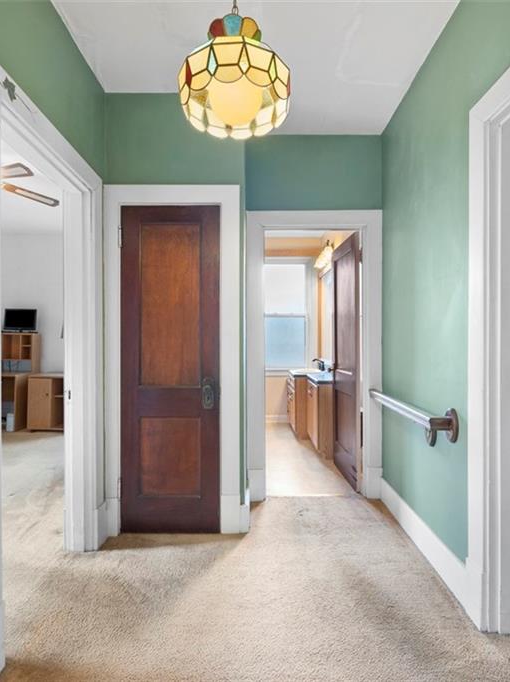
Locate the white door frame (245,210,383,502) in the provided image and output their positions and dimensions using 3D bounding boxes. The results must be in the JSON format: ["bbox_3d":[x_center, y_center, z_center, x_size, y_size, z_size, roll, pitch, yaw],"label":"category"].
[{"bbox_3d":[0.453,0.115,3.035,1.015,2.160,0.160,0,0,1],"label":"white door frame"}]

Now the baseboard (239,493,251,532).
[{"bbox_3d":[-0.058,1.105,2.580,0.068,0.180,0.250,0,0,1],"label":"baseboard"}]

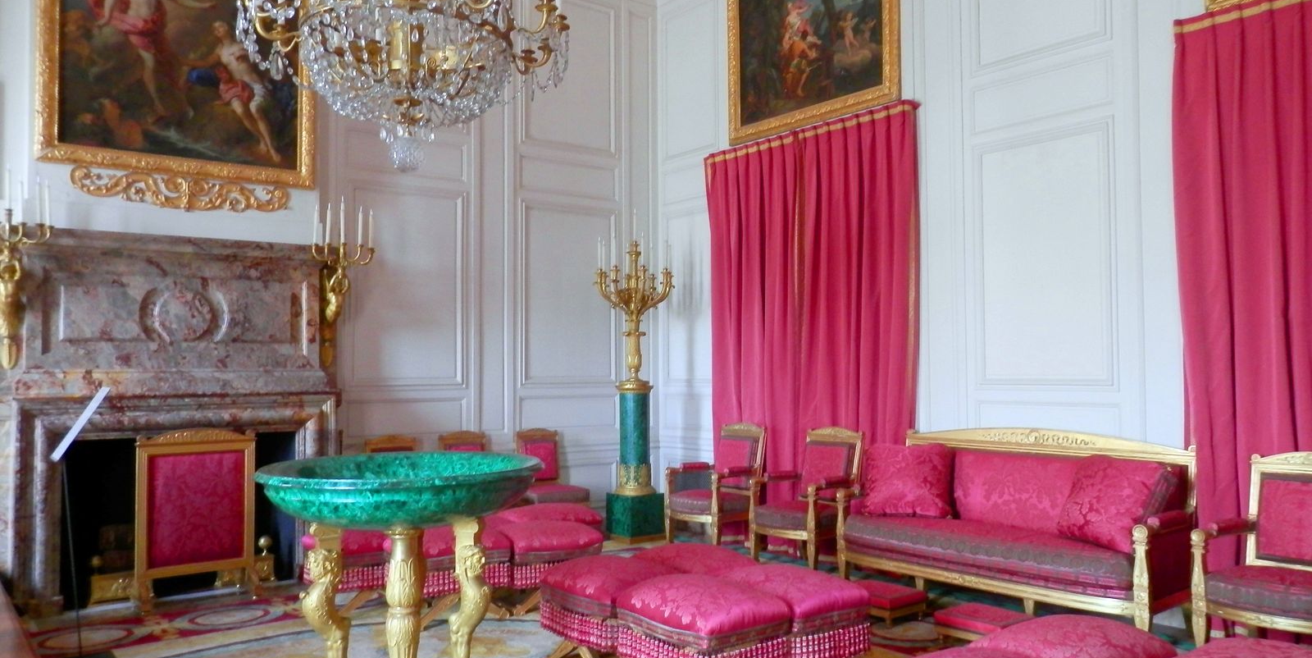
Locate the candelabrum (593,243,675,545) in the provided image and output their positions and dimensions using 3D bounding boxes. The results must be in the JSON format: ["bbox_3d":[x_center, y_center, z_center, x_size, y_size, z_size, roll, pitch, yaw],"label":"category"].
[{"bbox_3d":[-0.206,0.542,8.777,0.718,2.774,0.718,1,-3,-37],"label":"candelabrum"}]

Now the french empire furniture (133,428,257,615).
[{"bbox_3d":[-3.035,1.232,6.289,0.728,1.136,0.360,1,-3,-38],"label":"french empire furniture"}]

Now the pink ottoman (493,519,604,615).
[{"bbox_3d":[-0.753,1.566,6.419,0.660,0.533,0.485,1,-3,-37],"label":"pink ottoman"}]

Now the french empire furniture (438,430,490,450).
[{"bbox_3d":[-1.403,1.332,7.513,0.490,1.000,0.540,1,-3,-38],"label":"french empire furniture"}]

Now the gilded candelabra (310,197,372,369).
[{"bbox_3d":[-2.344,-0.333,7.117,0.400,1.271,0.440,-1,-2,7],"label":"gilded candelabra"}]

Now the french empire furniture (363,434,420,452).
[{"bbox_3d":[-1.885,1.322,7.139,0.490,1.000,0.540,1,-3,-38],"label":"french empire furniture"}]

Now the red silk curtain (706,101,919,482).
[{"bbox_3d":[1.189,0.110,7.678,0.200,3.402,2.335,1,-3,-38],"label":"red silk curtain"}]

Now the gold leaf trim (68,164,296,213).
[{"bbox_3d":[-3.436,-0.985,6.939,1.455,0.247,0.078,1,-3,-37],"label":"gold leaf trim"}]

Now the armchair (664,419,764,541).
[{"bbox_3d":[0.530,1.385,8.513,0.640,1.057,0.679,1,-3,-37],"label":"armchair"}]

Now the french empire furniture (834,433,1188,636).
[{"bbox_3d":[2.294,1.237,6.318,0.698,1.140,2.212,1,-3,-37],"label":"french empire furniture"}]

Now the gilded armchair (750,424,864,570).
[{"bbox_3d":[1.169,1.288,7.430,0.620,1.028,0.640,-3,-3,44],"label":"gilded armchair"}]

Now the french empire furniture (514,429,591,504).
[{"bbox_3d":[-0.925,1.424,8.508,0.504,1.004,0.553,1,-3,-37],"label":"french empire furniture"}]

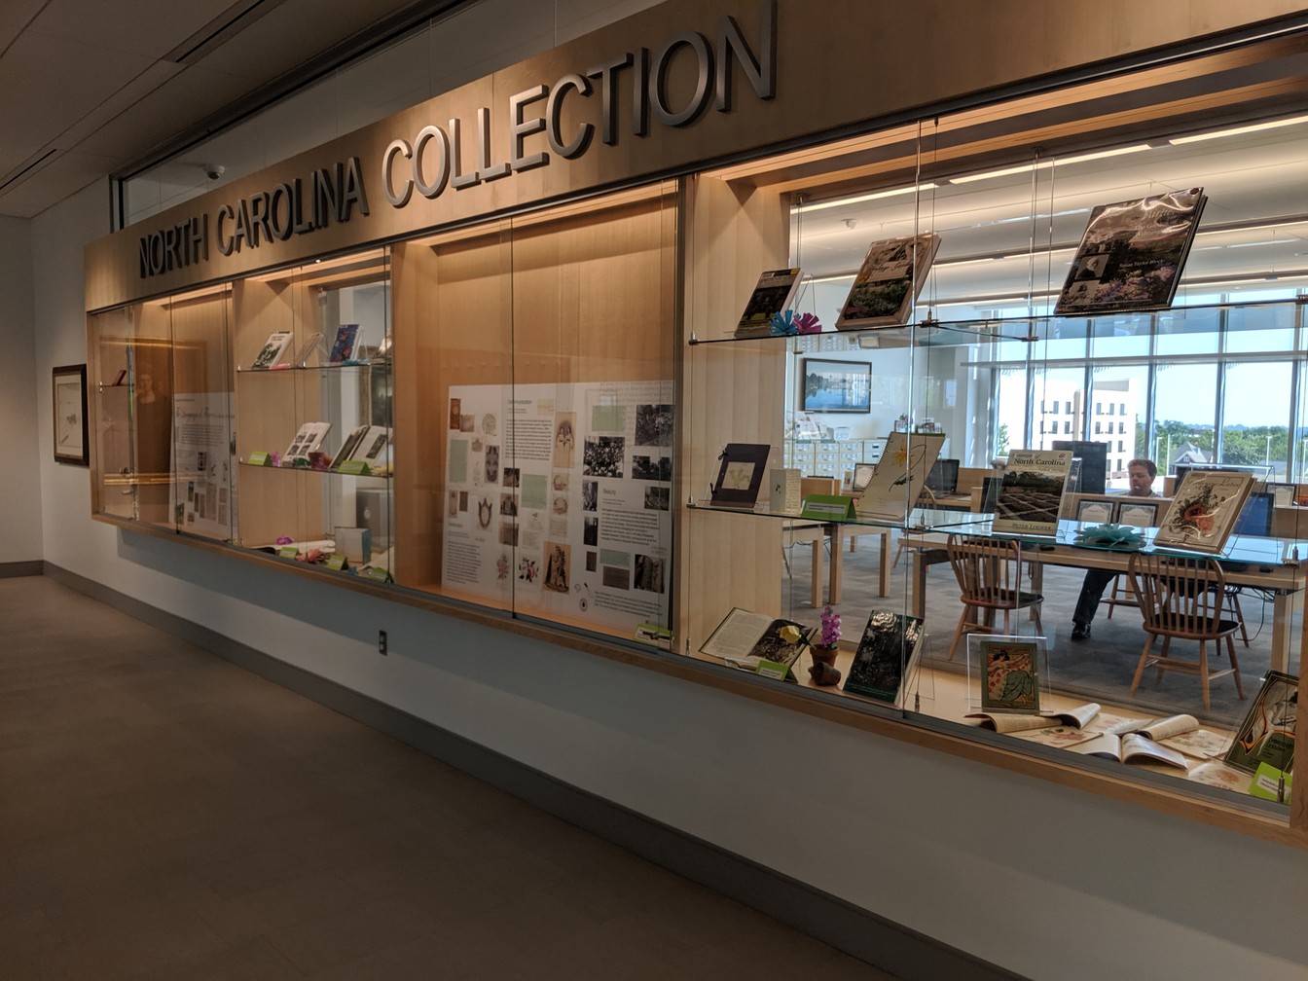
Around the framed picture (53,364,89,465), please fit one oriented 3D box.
[{"bbox_3d":[-5.119,-0.660,8.942,0.035,0.857,0.981,-3,6,-43],"label":"framed picture"}]

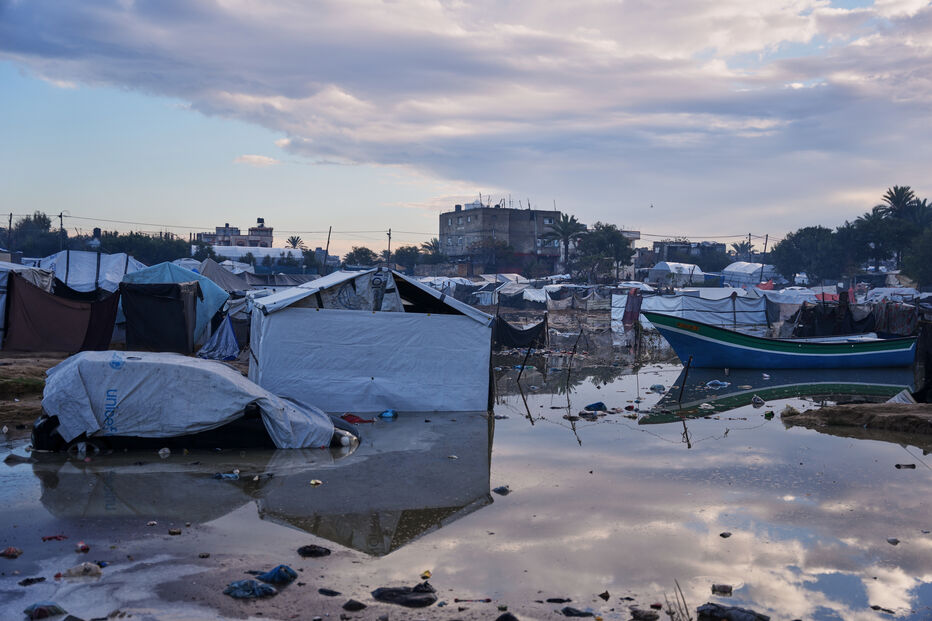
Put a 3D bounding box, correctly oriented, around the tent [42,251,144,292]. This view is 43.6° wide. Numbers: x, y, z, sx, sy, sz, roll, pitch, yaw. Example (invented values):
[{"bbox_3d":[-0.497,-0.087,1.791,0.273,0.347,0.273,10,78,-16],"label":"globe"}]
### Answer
[{"bbox_3d":[-12.300,-0.508,38.498,3.500,2.770,3.600,0,1,-18],"label":"tent"}]

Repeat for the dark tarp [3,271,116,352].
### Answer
[{"bbox_3d":[-9.818,0.031,28.200,2.500,1.880,1.800,1,1,-2],"label":"dark tarp"}]

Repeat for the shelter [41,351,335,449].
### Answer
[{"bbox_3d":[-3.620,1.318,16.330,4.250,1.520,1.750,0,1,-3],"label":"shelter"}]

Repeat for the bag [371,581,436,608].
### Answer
[{"bbox_3d":[-0.351,1.611,6.640,0.380,0.110,0.230,1,1,0],"label":"bag"}]

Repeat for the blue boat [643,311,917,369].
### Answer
[{"bbox_3d":[7.530,0.748,28.100,6.550,1.380,1.800,1,1,-9],"label":"blue boat"}]

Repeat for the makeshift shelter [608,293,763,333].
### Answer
[{"bbox_3d":[13.300,-0.104,69.512,9.300,1.800,3.000,0,1,14],"label":"makeshift shelter"}]

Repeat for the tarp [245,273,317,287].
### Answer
[{"bbox_3d":[-7.750,-1.297,49.484,3.300,0.600,1.500,0,1,-9],"label":"tarp"}]

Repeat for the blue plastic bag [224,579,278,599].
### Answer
[{"bbox_3d":[-1.239,1.609,6.730,0.310,0.100,0.210,1,1,0],"label":"blue plastic bag"}]

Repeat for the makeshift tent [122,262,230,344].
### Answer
[{"bbox_3d":[-7.656,-0.153,30.800,2.650,2.150,2.800,1,1,-3],"label":"makeshift tent"}]

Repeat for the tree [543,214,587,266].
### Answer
[{"bbox_3d":[11.900,-7.137,139.884,5.300,8.900,5.300,0,1,0],"label":"tree"}]

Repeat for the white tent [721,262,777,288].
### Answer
[{"bbox_3d":[32.300,-4.100,131.944,5.800,2.850,5.200,1,1,23],"label":"white tent"}]

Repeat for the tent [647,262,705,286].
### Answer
[{"bbox_3d":[21.246,-3.560,117.000,4.400,2.800,4.200,0,1,-28],"label":"tent"}]

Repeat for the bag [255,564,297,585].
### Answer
[{"bbox_3d":[-1.400,1.928,8.621,0.310,0.115,0.200,0,1,0],"label":"bag"}]

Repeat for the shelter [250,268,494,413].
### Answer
[{"bbox_3d":[-2.050,0.490,22.615,4.050,2.580,5.000,0,1,-12],"label":"shelter"}]

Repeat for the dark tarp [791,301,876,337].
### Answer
[{"bbox_3d":[14.830,0.308,47.000,3.450,1.500,0.700,1,1,6],"label":"dark tarp"}]

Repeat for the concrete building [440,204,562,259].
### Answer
[{"bbox_3d":[4.700,-8.516,165.861,13.000,12.000,14.500,-1,1,-28],"label":"concrete building"}]

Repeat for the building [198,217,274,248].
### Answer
[{"bbox_3d":[-56.900,-14.927,286.756,18.500,14.500,14.000,0,1,-6],"label":"building"}]

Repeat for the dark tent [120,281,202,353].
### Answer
[{"bbox_3d":[-7.344,0.164,28.000,1.720,1.680,1.400,1,1,-2],"label":"dark tent"}]

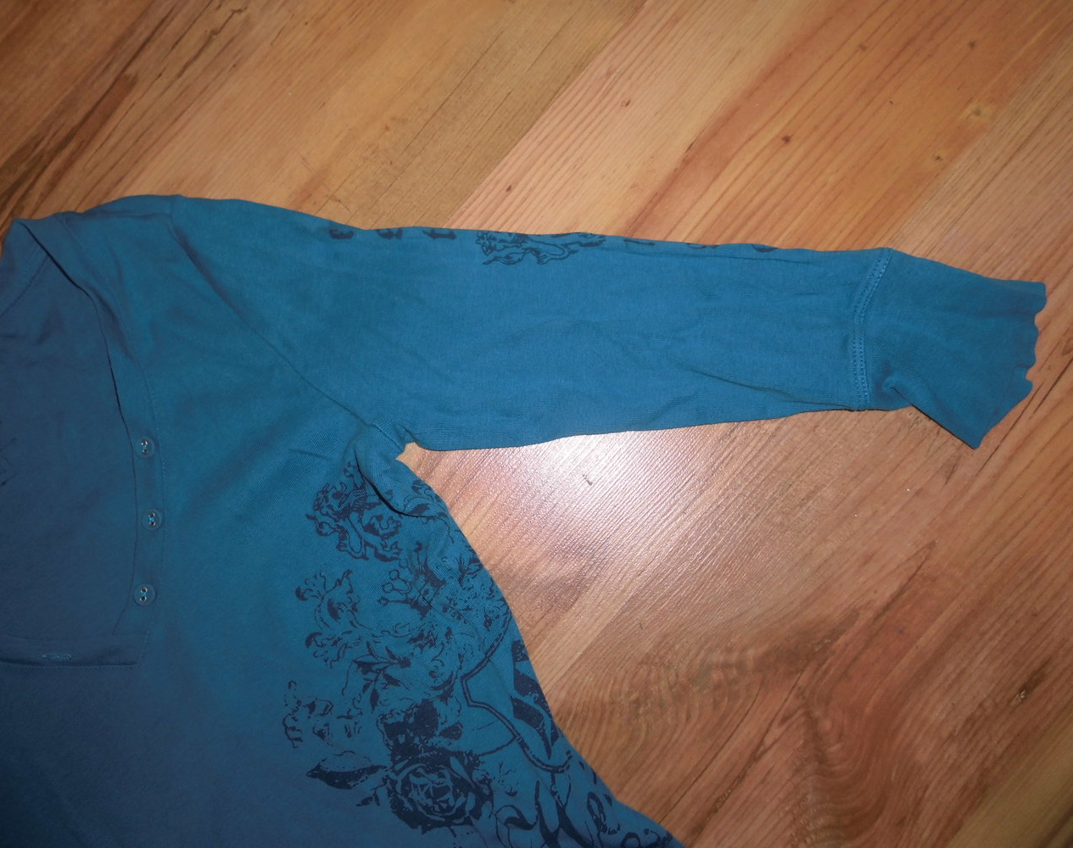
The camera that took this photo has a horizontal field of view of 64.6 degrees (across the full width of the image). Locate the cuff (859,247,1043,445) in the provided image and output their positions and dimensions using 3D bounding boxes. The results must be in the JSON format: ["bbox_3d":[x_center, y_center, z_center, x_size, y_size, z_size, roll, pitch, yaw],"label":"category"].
[{"bbox_3d":[0.242,-0.044,0.502,0.107,0.016,0.106,13,87,1],"label":"cuff"}]

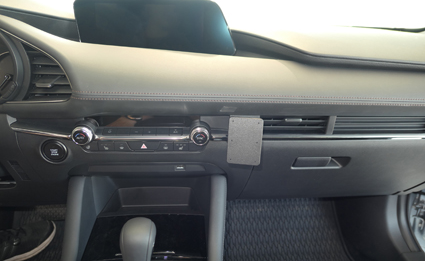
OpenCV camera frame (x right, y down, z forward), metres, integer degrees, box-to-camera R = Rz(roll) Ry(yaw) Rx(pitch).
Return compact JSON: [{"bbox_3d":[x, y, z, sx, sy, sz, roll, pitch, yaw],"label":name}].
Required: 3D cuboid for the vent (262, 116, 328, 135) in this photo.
[{"bbox_3d":[0.128,-0.012,0.464,0.116,0.036,0.030,0,28,0],"label":"vent"}]

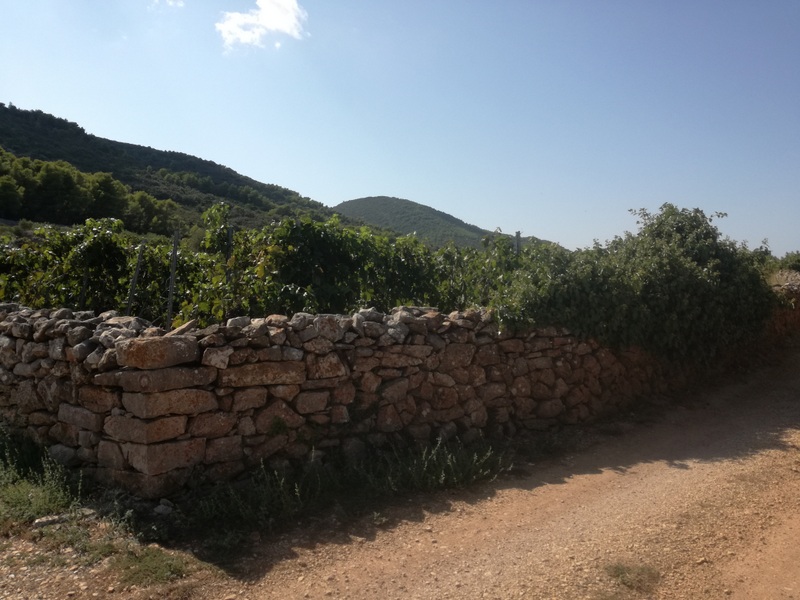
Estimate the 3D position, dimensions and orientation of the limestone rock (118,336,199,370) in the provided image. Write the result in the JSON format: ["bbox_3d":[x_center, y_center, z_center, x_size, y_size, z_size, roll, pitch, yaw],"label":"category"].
[{"bbox_3d":[-1.940,0.412,5.000,0.540,0.230,0.370,0,0,-38],"label":"limestone rock"}]

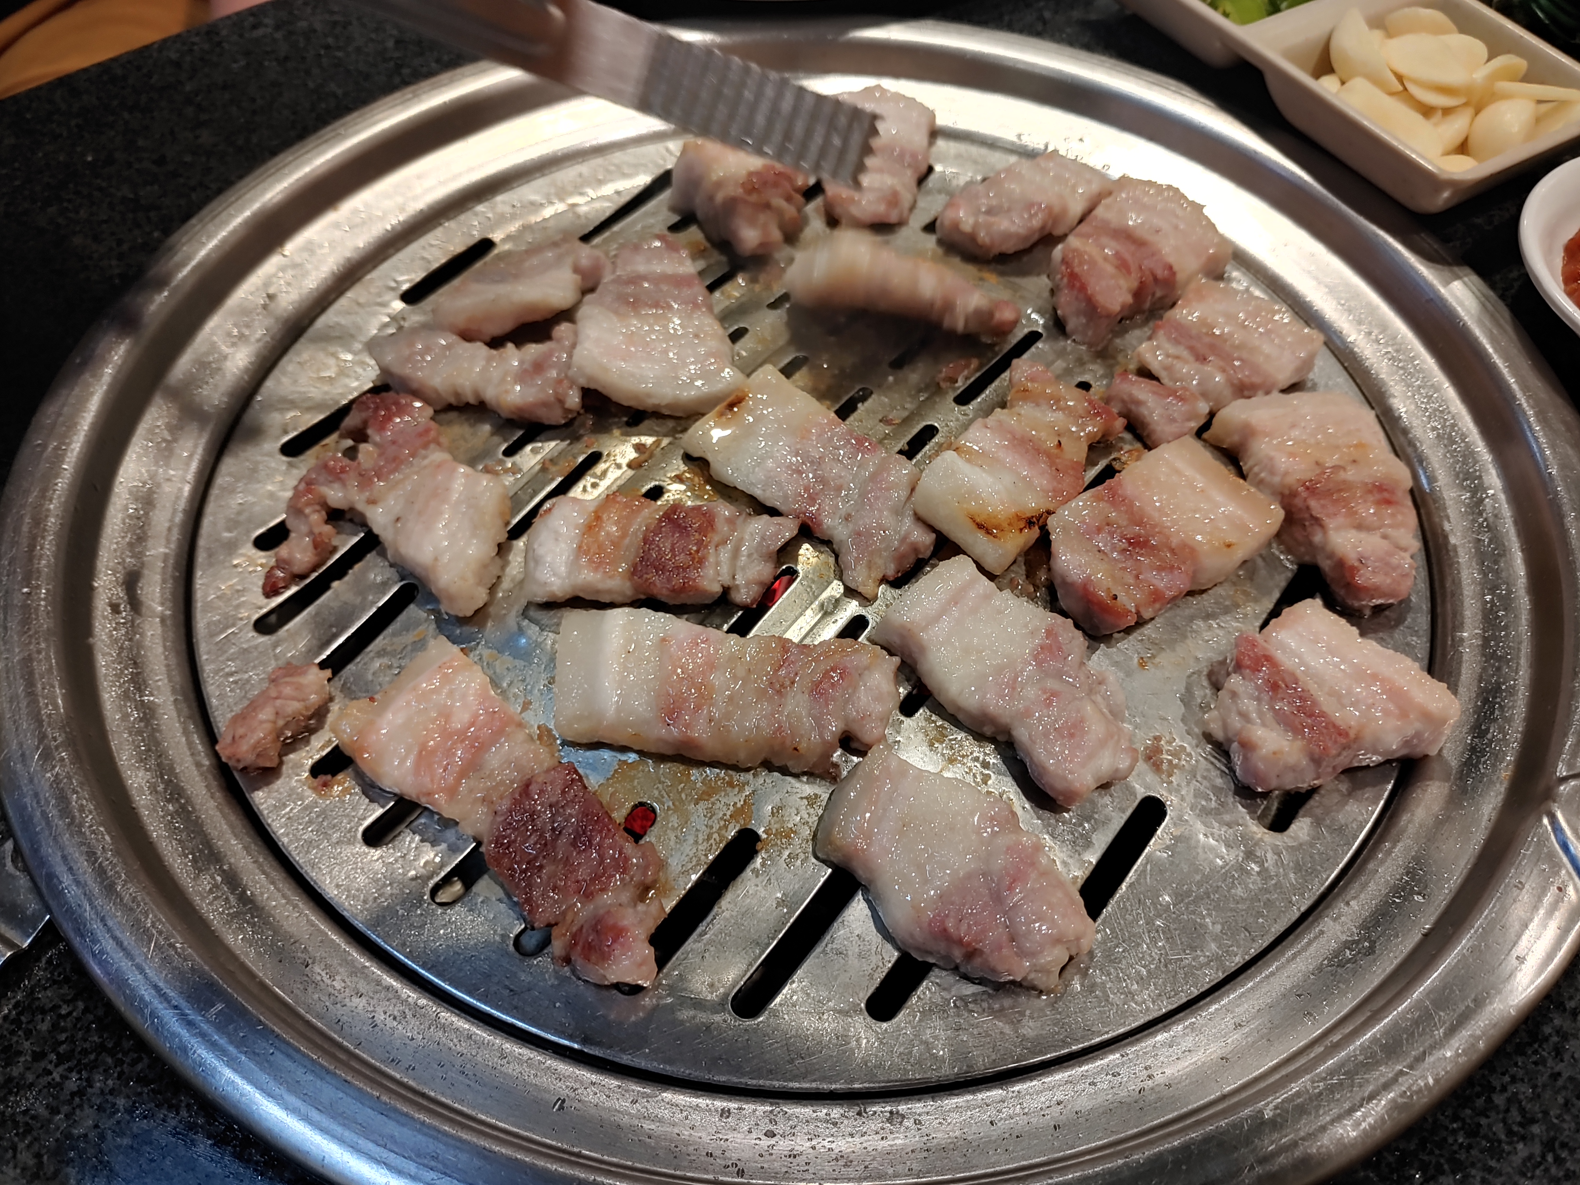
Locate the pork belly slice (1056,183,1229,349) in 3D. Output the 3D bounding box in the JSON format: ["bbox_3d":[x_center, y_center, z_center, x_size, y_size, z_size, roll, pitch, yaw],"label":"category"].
[{"bbox_3d":[0.094,-0.095,0.338,0.049,0.022,0.036,-24,58,-18],"label":"pork belly slice"}]

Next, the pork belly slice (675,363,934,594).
[{"bbox_3d":[0.007,-0.028,0.272,0.031,0.010,0.063,-37,62,-25],"label":"pork belly slice"}]

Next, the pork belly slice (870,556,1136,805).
[{"bbox_3d":[0.046,0.015,0.240,0.029,0.013,0.054,-38,62,-25],"label":"pork belly slice"}]

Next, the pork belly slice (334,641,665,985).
[{"bbox_3d":[-0.055,0.044,0.238,0.087,0.013,0.027,38,61,23],"label":"pork belly slice"}]

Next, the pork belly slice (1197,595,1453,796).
[{"bbox_3d":[0.112,0.025,0.252,0.041,0.021,0.038,-25,59,-19],"label":"pork belly slice"}]

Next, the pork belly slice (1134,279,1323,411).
[{"bbox_3d":[0.112,-0.065,0.300,0.037,0.013,0.033,-34,60,-23],"label":"pork belly slice"}]

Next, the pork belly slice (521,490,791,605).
[{"bbox_3d":[-0.030,-0.010,0.279,0.063,0.012,0.025,0,54,-2],"label":"pork belly slice"}]

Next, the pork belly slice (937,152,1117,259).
[{"bbox_3d":[0.069,-0.113,0.352,0.048,0.018,0.022,-24,58,-18],"label":"pork belly slice"}]

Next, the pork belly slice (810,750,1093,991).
[{"bbox_3d":[0.032,0.055,0.231,0.029,0.017,0.056,-37,63,-24],"label":"pork belly slice"}]

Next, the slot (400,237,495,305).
[{"bbox_3d":[-0.099,-0.093,0.346,0.007,0.004,0.034,37,61,22],"label":"slot"}]

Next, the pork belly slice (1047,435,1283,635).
[{"bbox_3d":[0.081,-0.015,0.263,0.052,0.013,0.031,-28,58,-20],"label":"pork belly slice"}]

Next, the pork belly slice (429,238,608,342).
[{"bbox_3d":[-0.076,-0.084,0.327,0.049,0.014,0.019,-24,58,-18],"label":"pork belly slice"}]

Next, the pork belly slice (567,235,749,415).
[{"bbox_3d":[-0.037,-0.070,0.303,0.035,0.012,0.057,-16,55,-12],"label":"pork belly slice"}]

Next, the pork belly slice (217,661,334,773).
[{"bbox_3d":[-0.102,0.023,0.234,0.011,0.010,0.022,18,55,13],"label":"pork belly slice"}]

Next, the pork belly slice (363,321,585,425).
[{"bbox_3d":[-0.076,-0.057,0.293,0.047,0.012,0.025,10,54,6],"label":"pork belly slice"}]

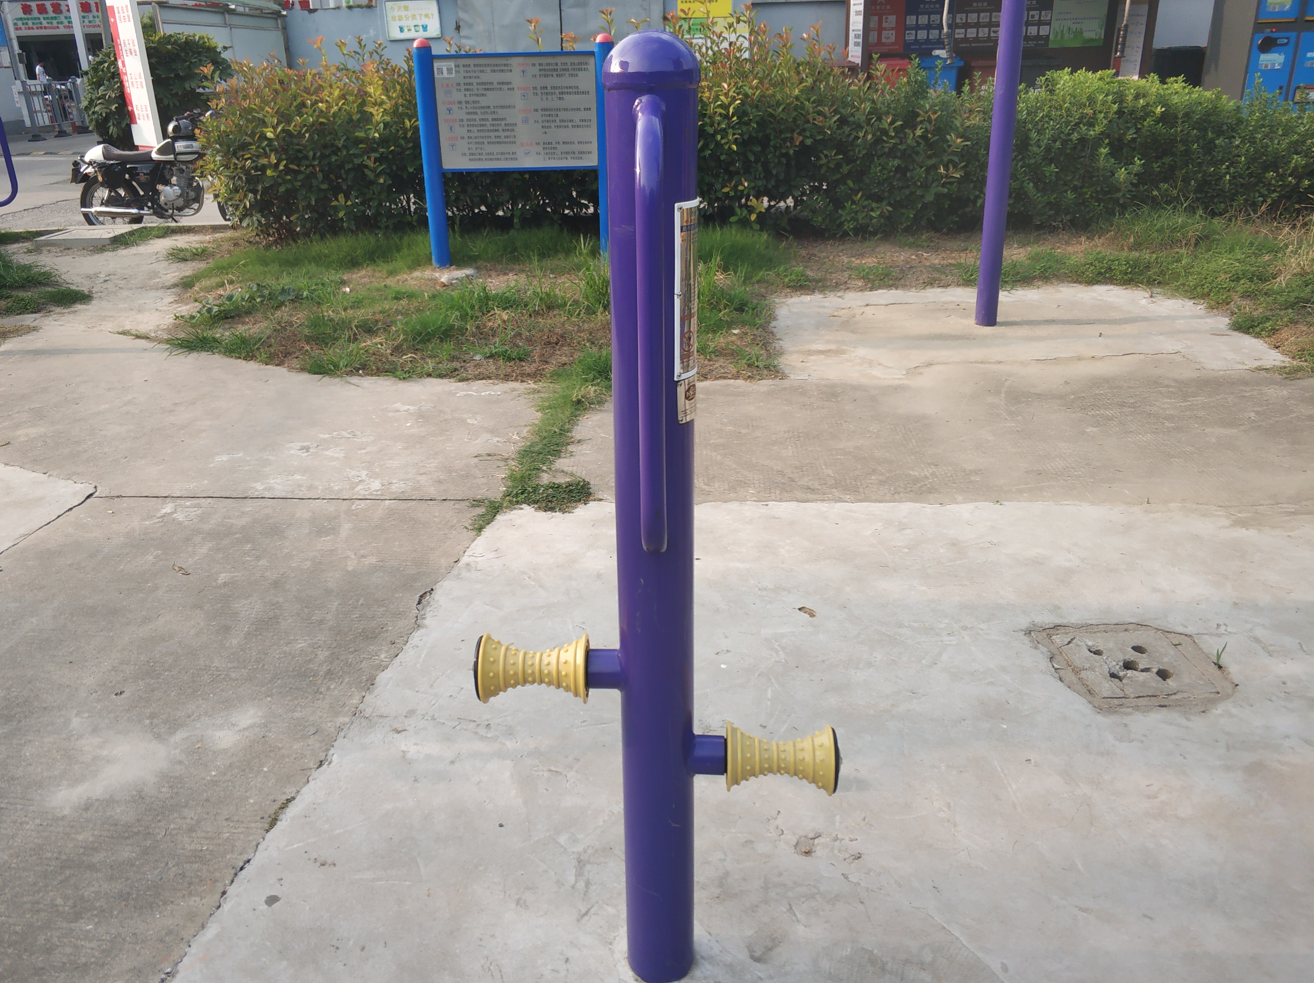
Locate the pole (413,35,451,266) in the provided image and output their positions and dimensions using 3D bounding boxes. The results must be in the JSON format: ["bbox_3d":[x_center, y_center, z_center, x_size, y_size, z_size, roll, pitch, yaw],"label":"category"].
[{"bbox_3d":[-1.480,-2.200,6.724,0.122,1.415,0.122,0,23,3],"label":"pole"}]

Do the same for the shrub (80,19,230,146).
[{"bbox_3d":[-8.624,-6.881,17.500,2.350,2.000,2.200,-11,25,-22],"label":"shrub"}]

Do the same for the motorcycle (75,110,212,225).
[{"bbox_3d":[-4.595,-2.987,9.700,1.980,1.080,0.750,-3,23,-5],"label":"motorcycle"}]

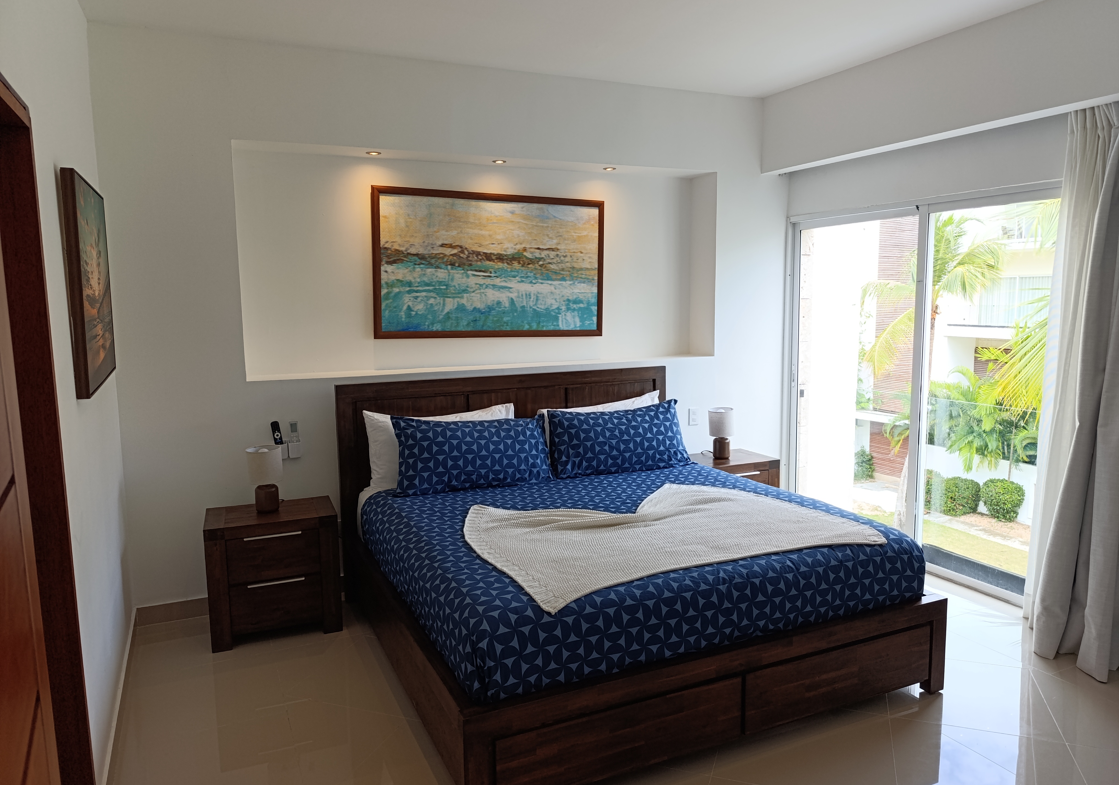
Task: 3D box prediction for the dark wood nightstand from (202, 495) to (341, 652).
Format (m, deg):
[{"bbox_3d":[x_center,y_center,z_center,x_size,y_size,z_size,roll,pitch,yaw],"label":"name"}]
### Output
[{"bbox_3d":[-1.454,0.904,3.801,0.600,0.604,0.396,-4,8,-23],"label":"dark wood nightstand"}]

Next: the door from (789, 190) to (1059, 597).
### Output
[{"bbox_3d":[2.159,-0.043,4.537,0.101,2.214,2.150,-4,8,-24],"label":"door"}]

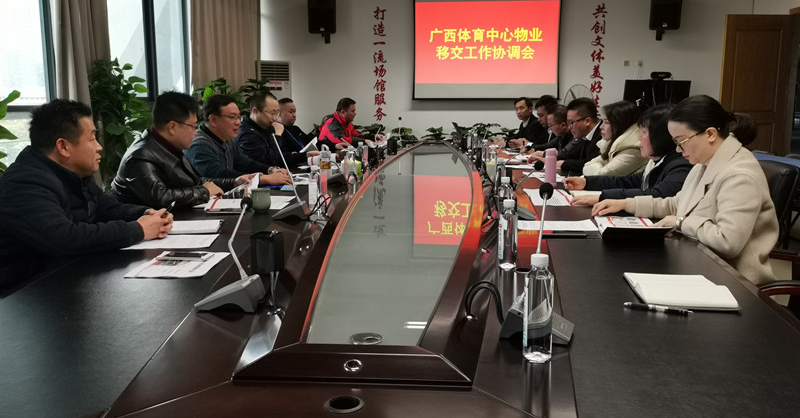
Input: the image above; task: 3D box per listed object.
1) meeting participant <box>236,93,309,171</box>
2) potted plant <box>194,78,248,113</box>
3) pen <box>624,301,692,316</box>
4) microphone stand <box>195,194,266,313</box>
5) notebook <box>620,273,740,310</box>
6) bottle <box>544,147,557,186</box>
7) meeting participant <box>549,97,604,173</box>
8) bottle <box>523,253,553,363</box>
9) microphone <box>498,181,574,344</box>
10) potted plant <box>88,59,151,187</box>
[{"bbox_3d":[-0.870,-0.129,4.460,0.700,1.279,0.560,1,9,6],"label":"meeting participant"},{"bbox_3d":[-1.735,-0.559,6.616,0.540,1.450,0.540,1,9,6],"label":"potted plant"},{"bbox_3d":[0.599,0.230,1.554,0.151,0.012,0.012,4,10,25],"label":"pen"},{"bbox_3d":[-0.392,0.098,1.546,0.142,0.258,0.110,1,9,5],"label":"microphone stand"},{"bbox_3d":[0.718,0.201,1.723,0.228,0.016,0.300,2,9,10],"label":"notebook"},{"bbox_3d":[0.860,-0.234,3.799,0.068,0.207,0.068,1,9,6],"label":"bottle"},{"bbox_3d":[1.270,-0.075,4.293,0.630,1.250,0.510,0,9,2],"label":"meeting participant"},{"bbox_3d":[0.255,0.179,1.226,0.052,0.196,0.052,1,9,5],"label":"bottle"},{"bbox_3d":[0.286,0.106,1.371,0.137,0.312,0.100,3,9,17],"label":"microphone"},{"bbox_3d":[-2.177,-0.396,5.322,0.460,1.563,0.460,1,9,5],"label":"potted plant"}]

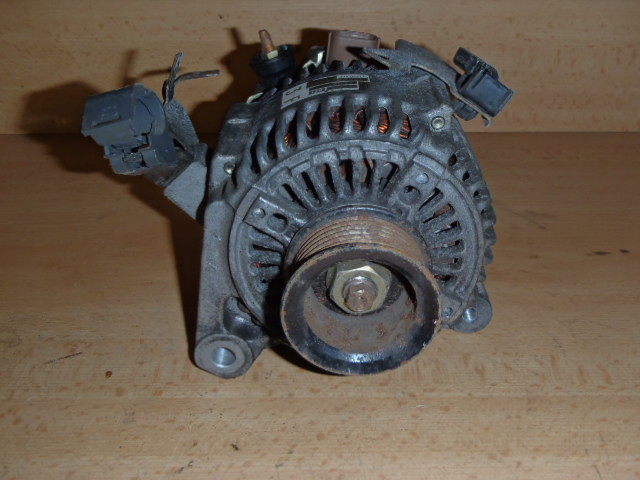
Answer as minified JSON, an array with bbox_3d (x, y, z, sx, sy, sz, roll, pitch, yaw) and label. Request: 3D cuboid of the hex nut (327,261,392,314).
[{"bbox_3d":[0.016,0.018,0.291,0.028,0.028,0.011,0,31,0],"label":"hex nut"}]

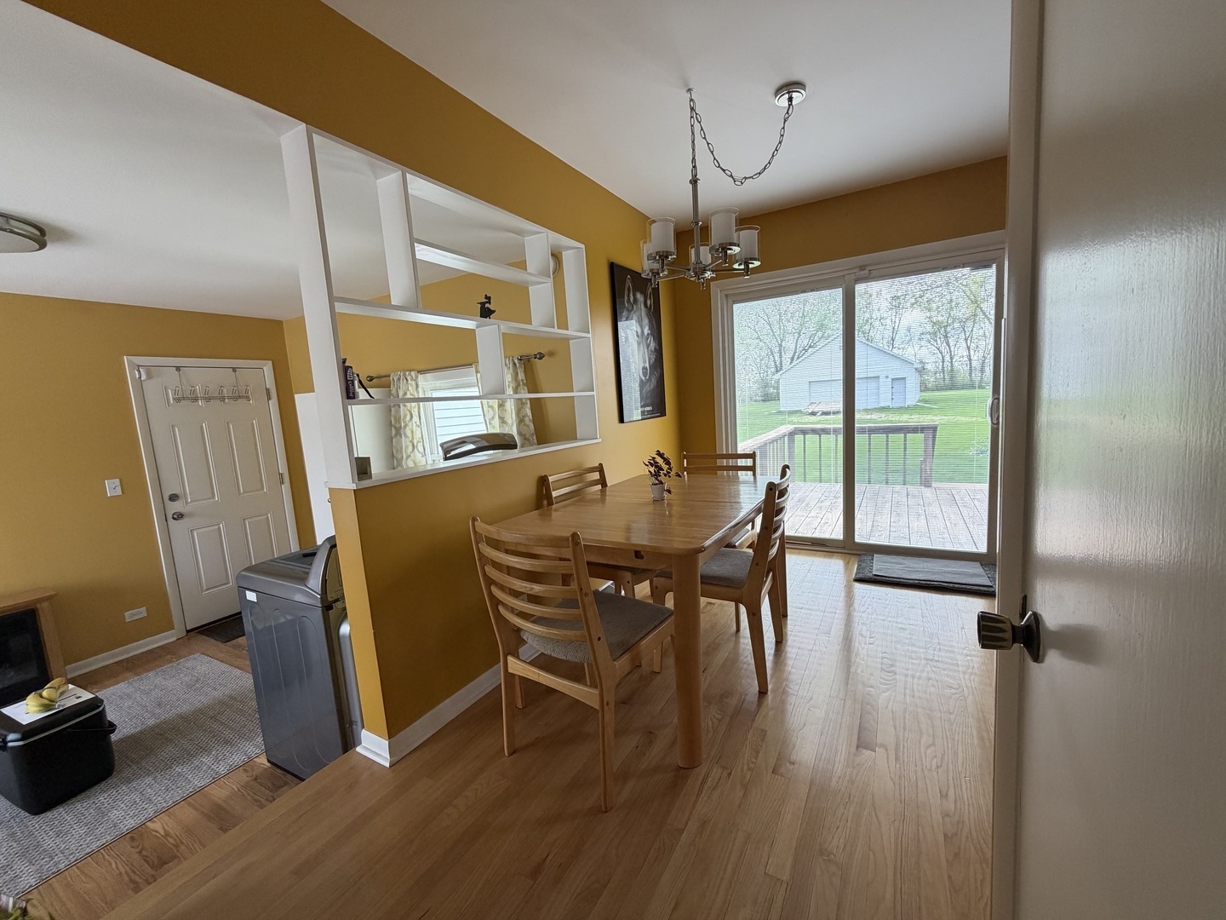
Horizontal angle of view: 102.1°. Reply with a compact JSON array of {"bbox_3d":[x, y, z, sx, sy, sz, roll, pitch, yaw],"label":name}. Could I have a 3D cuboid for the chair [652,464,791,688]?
[{"bbox_3d":[0.528,0.488,2.273,0.560,0.883,0.485,0,8,26],"label":"chair"}]

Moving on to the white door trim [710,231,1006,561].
[{"bbox_3d":[1.663,-0.310,3.469,1.780,1.990,0.100,1,8,30],"label":"white door trim"}]

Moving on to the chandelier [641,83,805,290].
[{"bbox_3d":[0.415,-1.184,2.123,0.690,0.785,0.580,0,8,30],"label":"chandelier"}]

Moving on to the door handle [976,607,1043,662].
[{"bbox_3d":[0.502,0.220,0.632,0.063,0.066,0.066,0,8,30],"label":"door handle"}]

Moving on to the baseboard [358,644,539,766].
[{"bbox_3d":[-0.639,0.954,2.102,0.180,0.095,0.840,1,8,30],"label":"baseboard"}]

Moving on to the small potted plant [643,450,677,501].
[{"bbox_3d":[0.212,0.070,2.301,0.160,0.220,0.160,-3,7,0],"label":"small potted plant"}]

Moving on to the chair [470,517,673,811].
[{"bbox_3d":[-0.136,0.581,1.740,0.500,0.860,0.520,1,8,32],"label":"chair"}]

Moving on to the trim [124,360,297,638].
[{"bbox_3d":[-3.122,0.249,4.015,0.060,2.090,0.951,1,8,30],"label":"trim"}]

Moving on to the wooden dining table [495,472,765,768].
[{"bbox_3d":[0.252,0.547,2.330,0.892,0.737,1.370,1,8,32],"label":"wooden dining table"}]

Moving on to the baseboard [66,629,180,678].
[{"bbox_3d":[-3.408,1.346,3.467,0.016,0.078,0.570,0,8,30],"label":"baseboard"}]

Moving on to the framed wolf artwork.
[{"bbox_3d":[0.188,-0.751,3.317,0.030,0.955,0.650,1,8,30],"label":"framed wolf artwork"}]

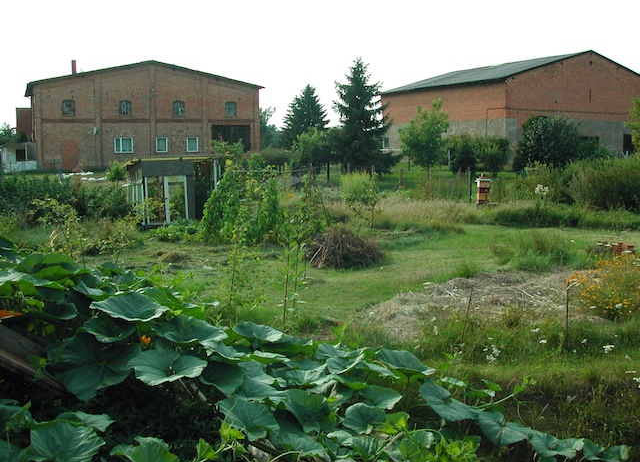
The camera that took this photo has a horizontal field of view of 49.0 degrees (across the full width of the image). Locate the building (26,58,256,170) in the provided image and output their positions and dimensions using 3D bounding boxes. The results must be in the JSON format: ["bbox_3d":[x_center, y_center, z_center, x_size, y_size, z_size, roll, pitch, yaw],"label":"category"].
[{"bbox_3d":[-17.001,-10.691,66.761,19.921,9.034,15.000,-3,7,-24],"label":"building"}]

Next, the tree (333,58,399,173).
[{"bbox_3d":[3.071,-7.725,47.427,4.455,7.803,4.455,0,7,4],"label":"tree"}]

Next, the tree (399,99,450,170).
[{"bbox_3d":[7.077,-6.419,47.584,3.522,4.901,3.522,0,7,8],"label":"tree"}]

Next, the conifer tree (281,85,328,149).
[{"bbox_3d":[-1.528,-10.571,69.240,4.927,7.408,4.927,-1,7,-1],"label":"conifer tree"}]

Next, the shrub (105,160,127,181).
[{"bbox_3d":[-11.891,-3.517,40.855,1.279,1.275,1.215,-2,7,-16],"label":"shrub"}]

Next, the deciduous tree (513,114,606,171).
[{"bbox_3d":[16.918,-6.224,49.631,6.640,4.102,5.644,2,7,19],"label":"deciduous tree"}]

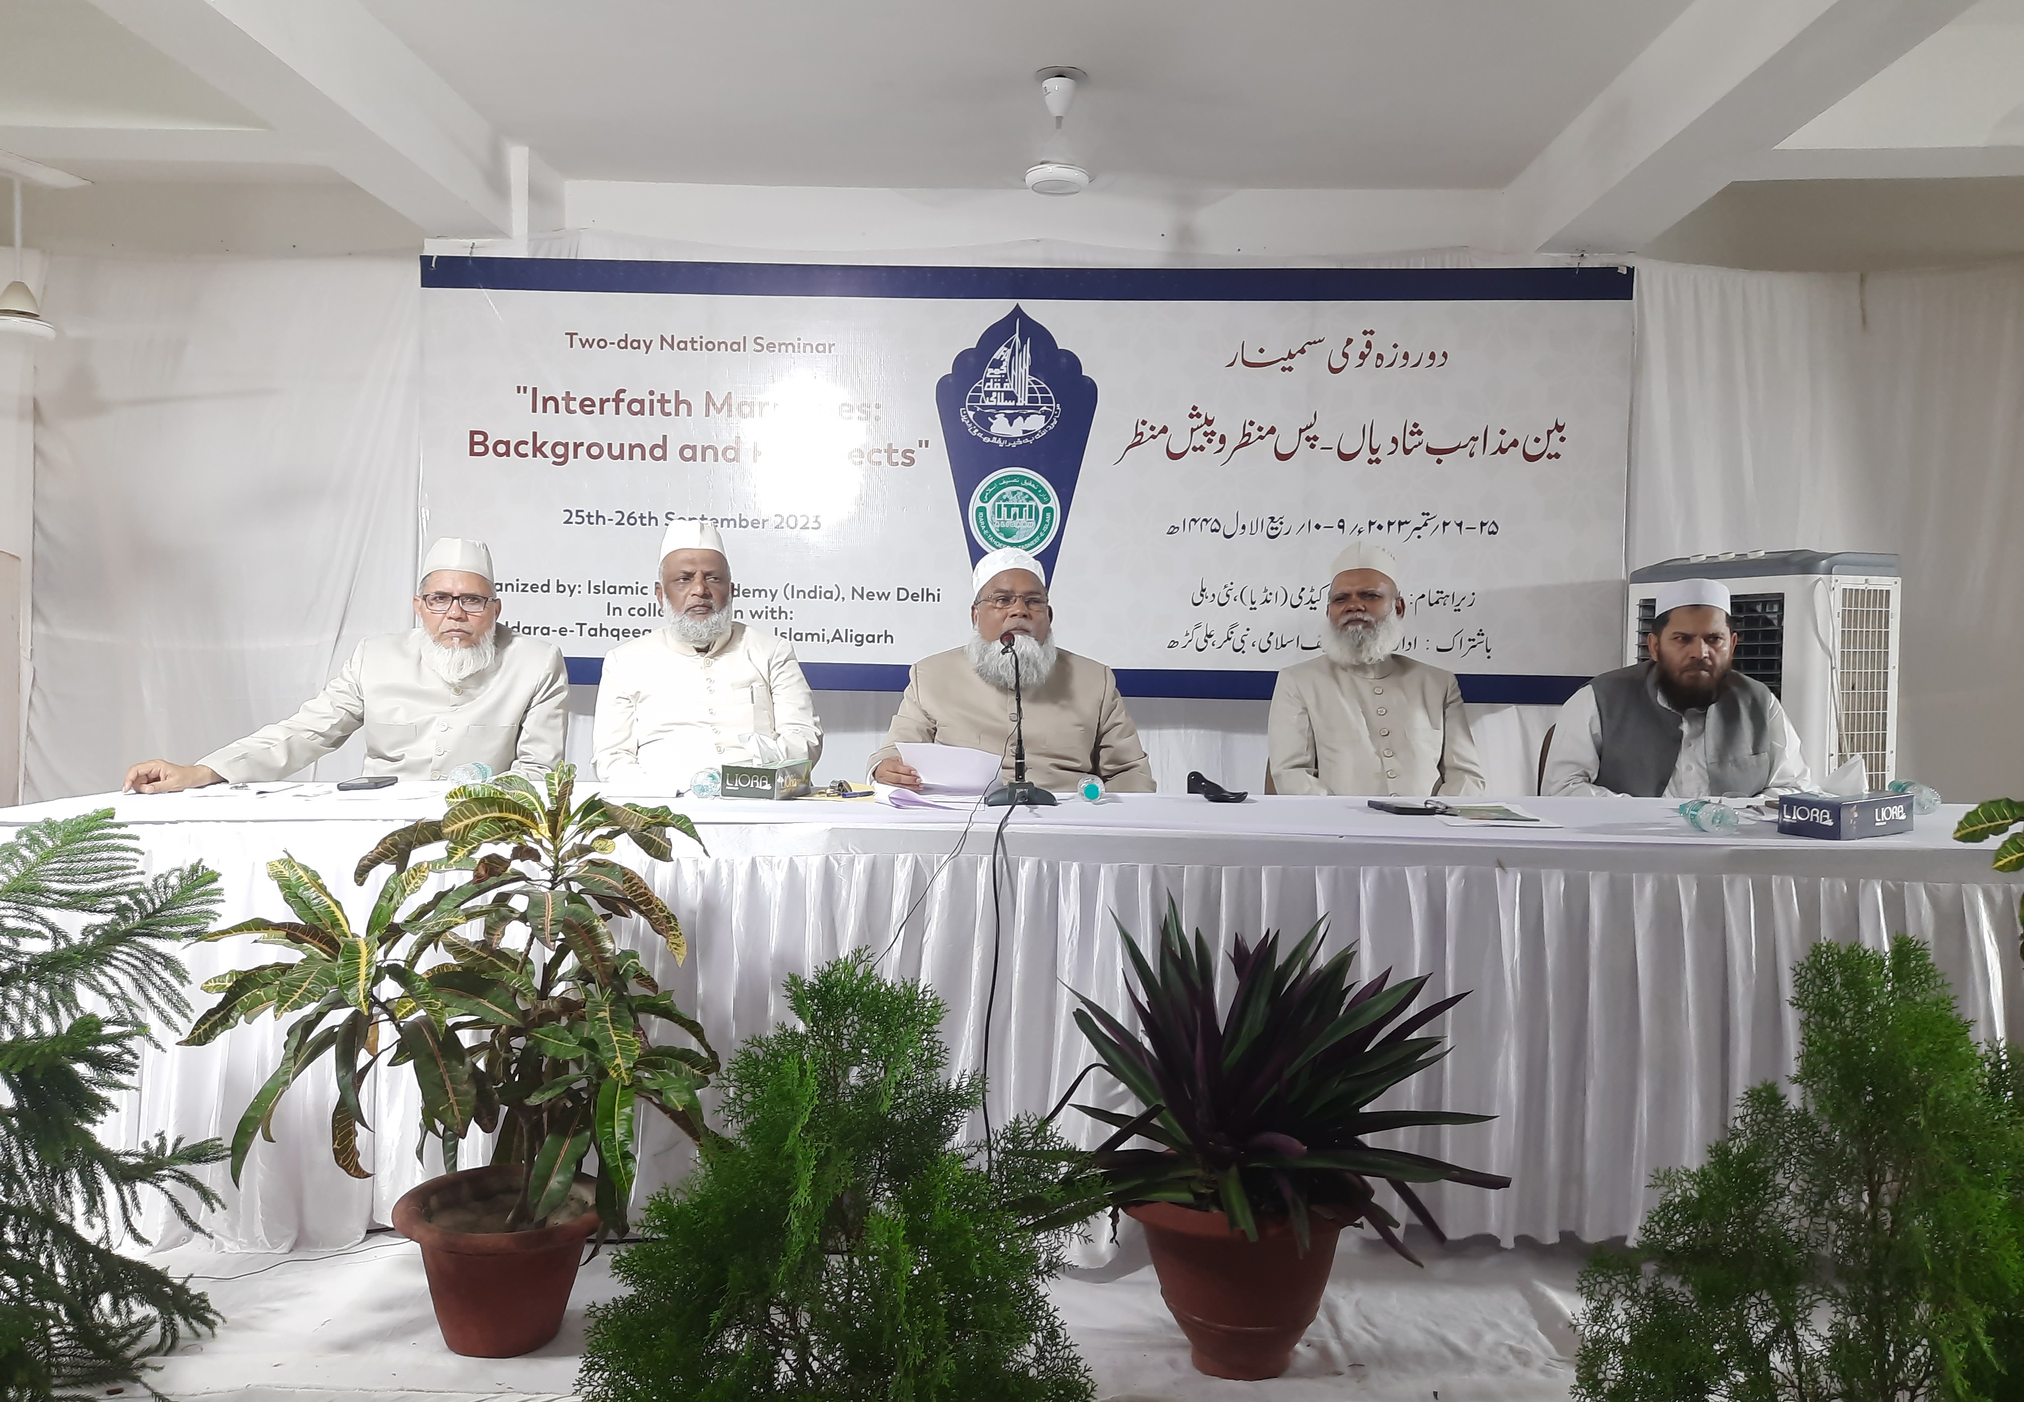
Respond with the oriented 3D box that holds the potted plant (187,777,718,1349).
[{"bbox_3d":[-0.874,0.539,2.340,0.820,0.910,0.740,0,2,0],"label":"potted plant"}]

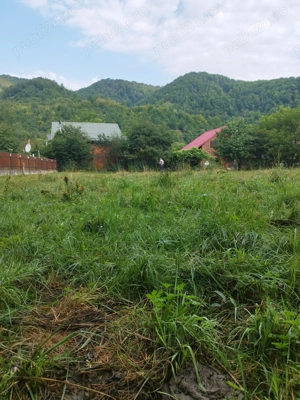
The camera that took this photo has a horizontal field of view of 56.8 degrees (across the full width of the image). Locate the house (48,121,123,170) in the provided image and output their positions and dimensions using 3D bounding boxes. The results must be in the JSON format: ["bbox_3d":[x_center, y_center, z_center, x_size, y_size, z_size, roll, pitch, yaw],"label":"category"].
[{"bbox_3d":[-9.800,-8.180,44.000,10.870,6.980,8.000,-1,7,-7],"label":"house"}]

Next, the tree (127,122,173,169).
[{"bbox_3d":[-0.070,-7.030,37.000,6.070,6.430,6.070,0,7,0],"label":"tree"}]

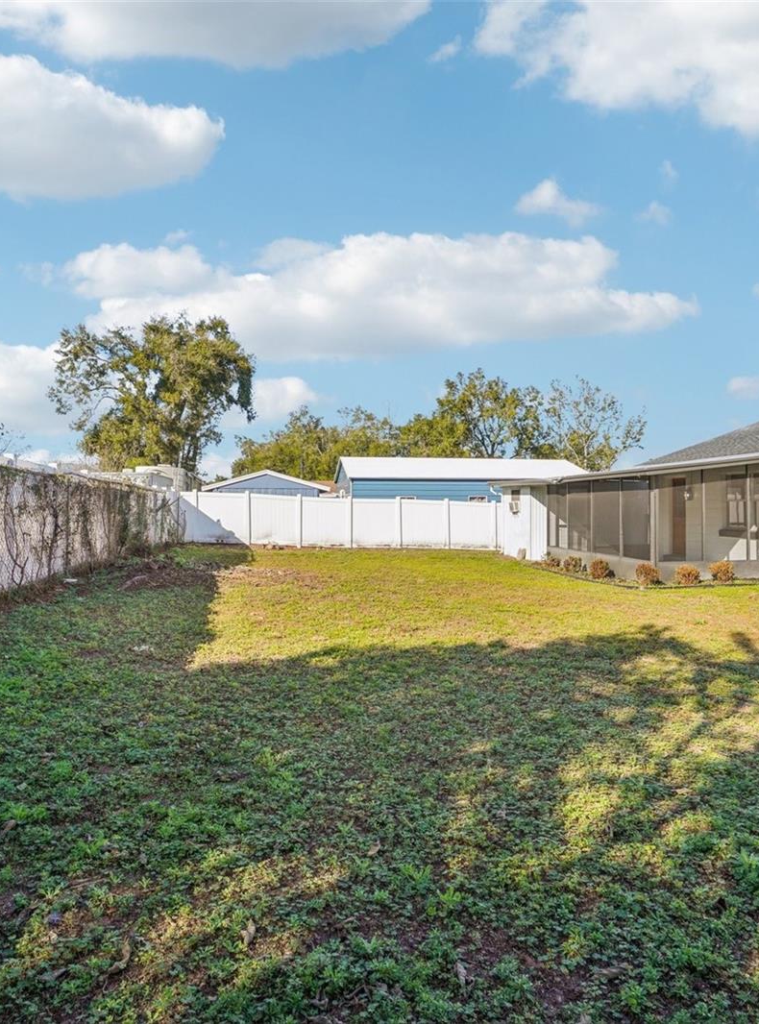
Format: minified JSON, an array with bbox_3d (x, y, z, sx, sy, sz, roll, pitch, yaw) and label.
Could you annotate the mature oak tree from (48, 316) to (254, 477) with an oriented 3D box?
[{"bbox_3d":[-14.219,-5.374,40.010,12.600,13.698,11.800,0,0,-20],"label":"mature oak tree"}]

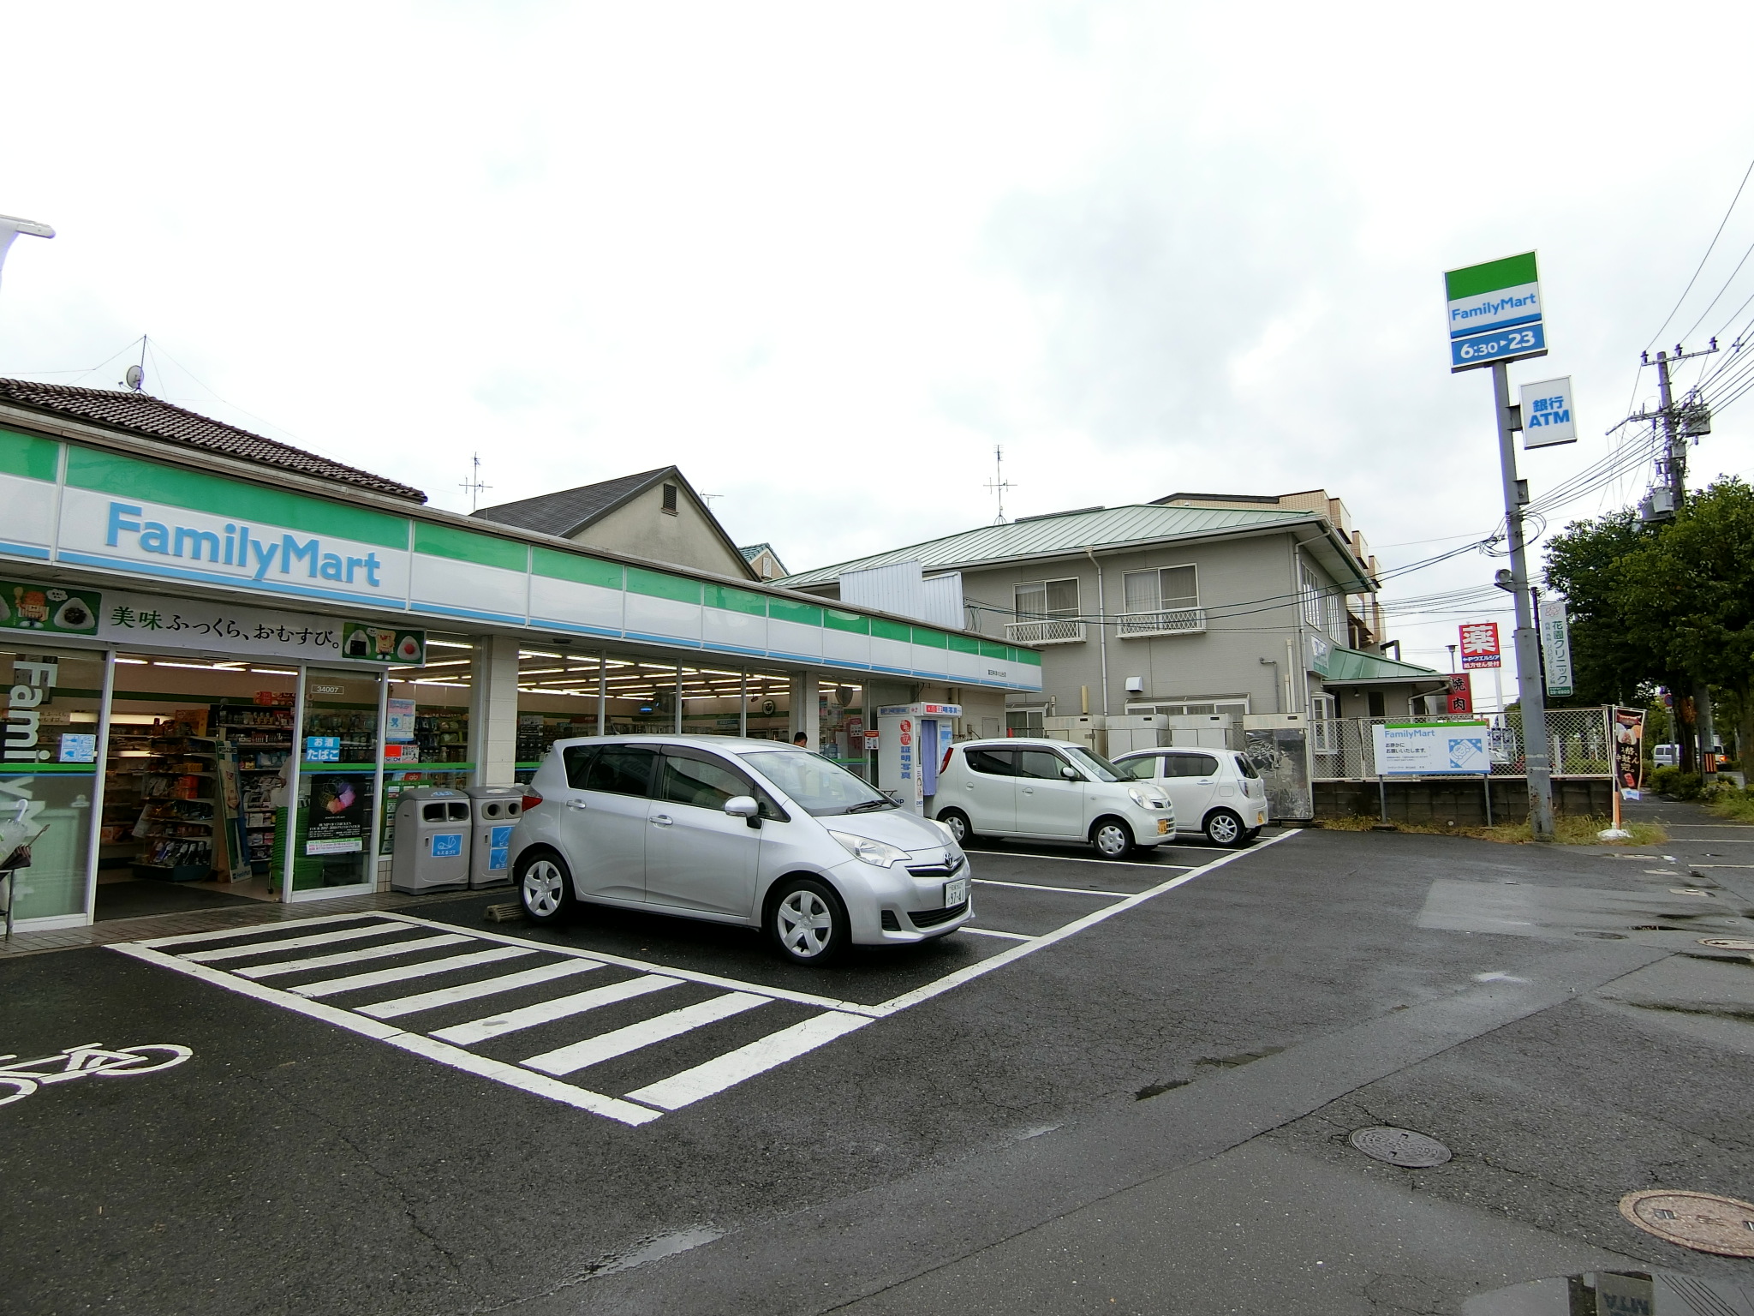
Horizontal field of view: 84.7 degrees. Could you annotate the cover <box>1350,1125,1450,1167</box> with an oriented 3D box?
[{"bbox_3d":[1.990,1.870,3.659,0.365,0.030,0.365,-4,-7,32],"label":"cover"}]

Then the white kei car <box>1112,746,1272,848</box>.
[{"bbox_3d":[4.650,2.204,15.951,3.395,1.500,1.475,-3,-6,37],"label":"white kei car"}]

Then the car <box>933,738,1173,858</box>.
[{"bbox_3d":[2.566,1.939,13.925,3.395,1.610,1.475,-2,-6,31],"label":"car"}]

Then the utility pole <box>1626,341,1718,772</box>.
[{"bbox_3d":[24.613,-2.786,29.373,2.000,14.275,1.400,-4,-7,32],"label":"utility pole"}]

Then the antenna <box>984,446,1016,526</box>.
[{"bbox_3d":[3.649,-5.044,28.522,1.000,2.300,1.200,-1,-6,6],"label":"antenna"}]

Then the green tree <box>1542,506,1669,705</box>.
[{"bbox_3d":[26.400,-0.350,34.000,5.600,10.200,5.600,-5,-7,34],"label":"green tree"}]

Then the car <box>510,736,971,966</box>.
[{"bbox_3d":[-1.088,1.374,7.827,3.995,1.585,1.695,-2,-6,31],"label":"car"}]

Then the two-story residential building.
[{"bbox_3d":[6.193,0.050,26.634,16.000,8.250,9.700,-5,-7,34],"label":"two-story residential building"}]

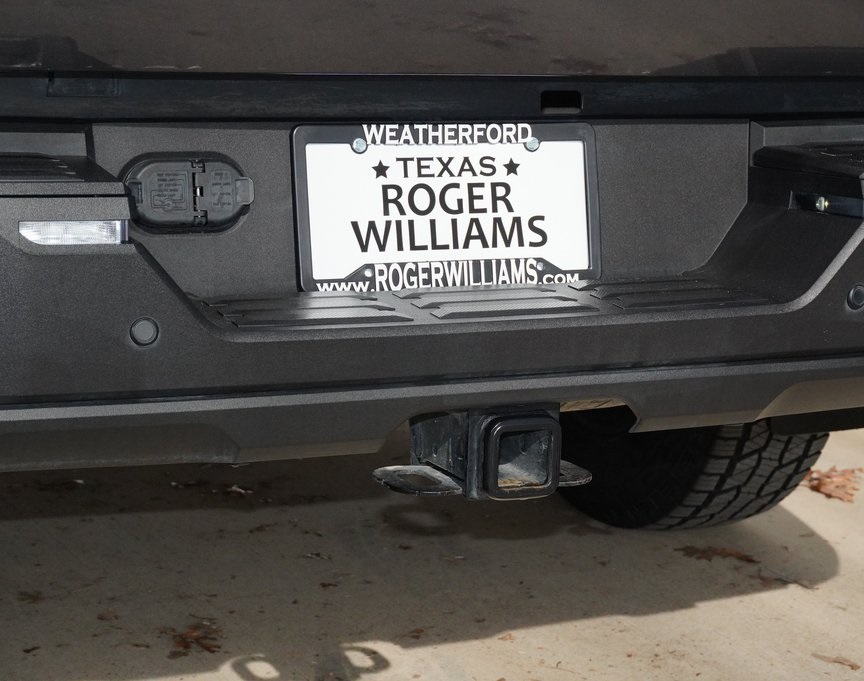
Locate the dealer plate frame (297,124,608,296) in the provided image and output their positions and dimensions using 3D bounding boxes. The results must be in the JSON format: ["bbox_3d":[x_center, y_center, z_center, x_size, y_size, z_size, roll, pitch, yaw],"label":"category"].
[{"bbox_3d":[0.018,-0.126,1.815,0.309,0.157,0.014,-3,0,-22],"label":"dealer plate frame"}]

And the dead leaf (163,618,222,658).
[{"bbox_3d":[-0.324,0.399,2.568,0.082,0.022,0.115,-1,8,-7],"label":"dead leaf"}]

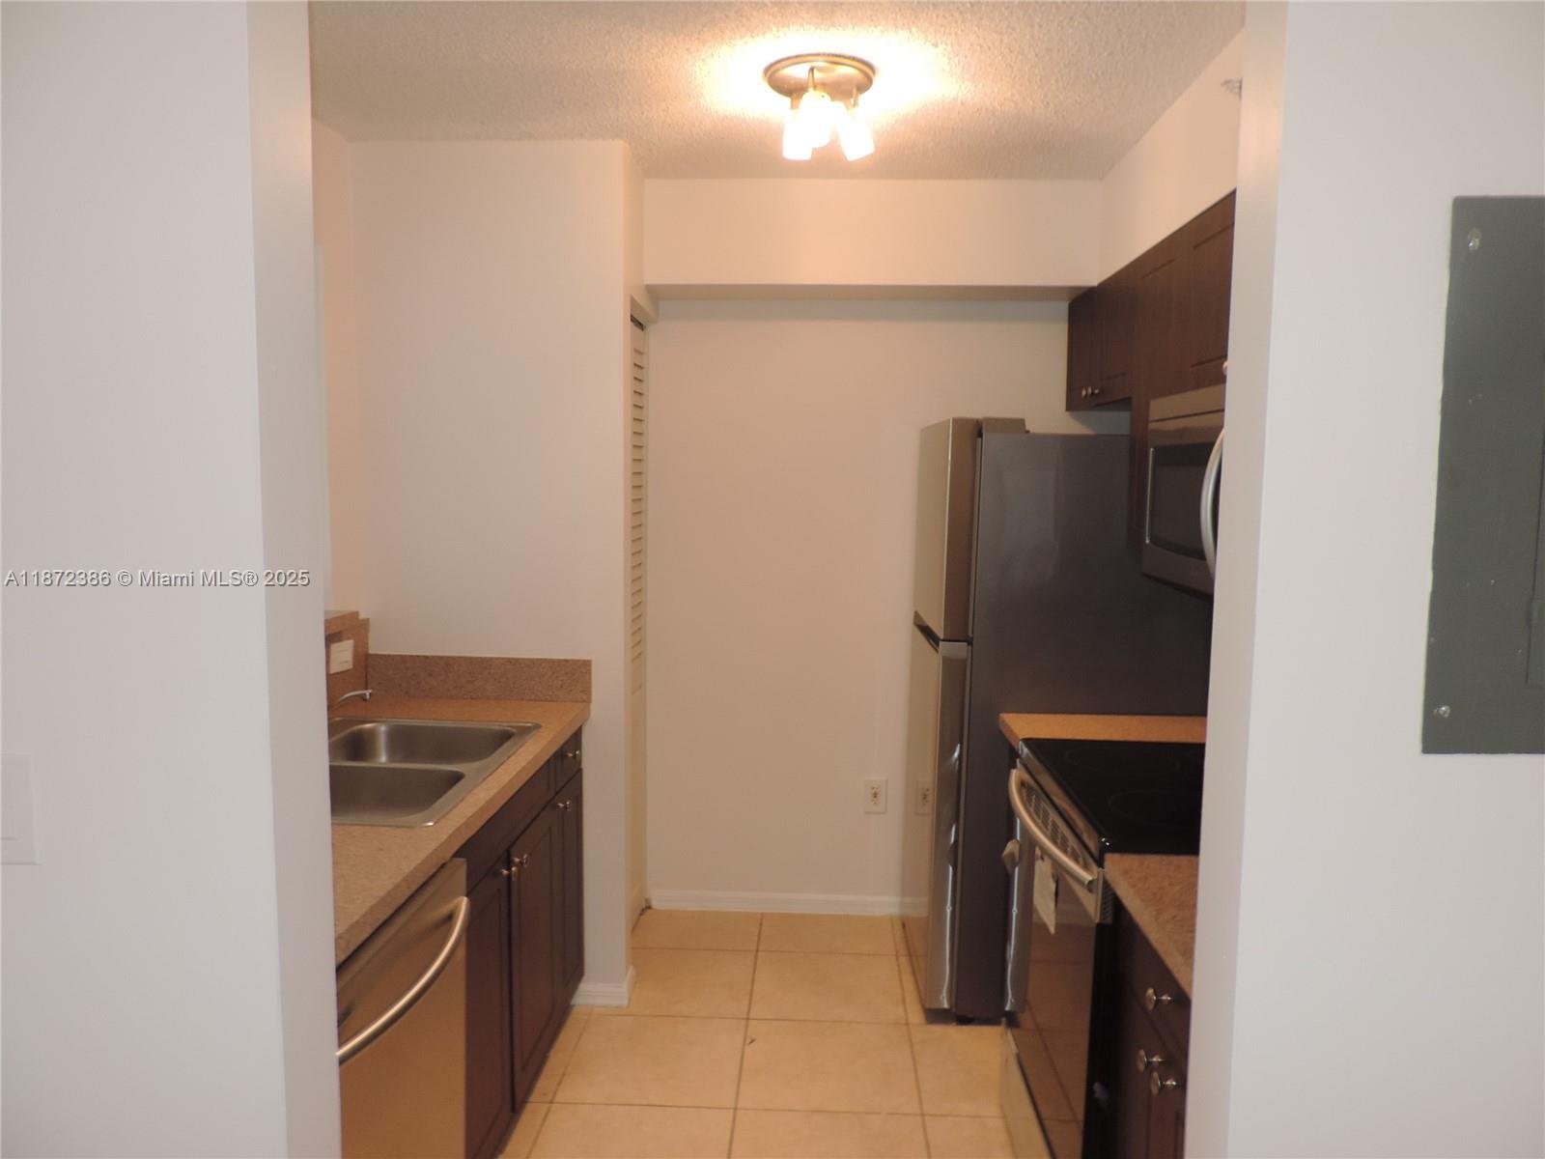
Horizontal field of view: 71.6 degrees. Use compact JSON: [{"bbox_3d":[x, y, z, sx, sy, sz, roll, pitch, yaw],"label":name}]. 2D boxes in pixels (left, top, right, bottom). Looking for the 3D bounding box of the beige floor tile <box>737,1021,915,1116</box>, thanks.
[{"bbox_3d":[0.149,1.289,2.845,0.453,0.010,0.448,1,5,3],"label":"beige floor tile"}]

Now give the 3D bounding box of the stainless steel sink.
[{"bbox_3d":[-0.895,0.500,2.386,0.565,0.193,0.835,1,5,3],"label":"stainless steel sink"}]

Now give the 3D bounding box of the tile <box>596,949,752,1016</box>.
[{"bbox_3d":[-0.286,1.246,3.313,0.453,0.010,0.448,1,5,3],"label":"tile"}]

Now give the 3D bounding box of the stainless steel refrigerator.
[{"bbox_3d":[0.851,0.389,3.323,0.793,1.715,0.725,1,5,3],"label":"stainless steel refrigerator"}]

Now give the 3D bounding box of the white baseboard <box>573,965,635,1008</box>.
[{"bbox_3d":[-0.498,1.214,3.222,0.157,0.064,0.157,1,5,3],"label":"white baseboard"}]

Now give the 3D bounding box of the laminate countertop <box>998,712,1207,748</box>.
[{"bbox_3d":[0.943,0.408,2.793,0.642,0.038,0.315,1,5,3],"label":"laminate countertop"}]

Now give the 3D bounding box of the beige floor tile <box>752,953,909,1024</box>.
[{"bbox_3d":[0.169,1.251,3.293,0.453,0.010,0.448,1,5,3],"label":"beige floor tile"}]

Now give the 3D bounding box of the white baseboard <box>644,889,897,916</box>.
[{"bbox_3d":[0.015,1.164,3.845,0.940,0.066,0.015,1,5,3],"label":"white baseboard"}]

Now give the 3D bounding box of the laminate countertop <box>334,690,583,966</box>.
[{"bbox_3d":[-0.889,0.441,2.223,0.662,0.038,1.770,1,5,3],"label":"laminate countertop"}]

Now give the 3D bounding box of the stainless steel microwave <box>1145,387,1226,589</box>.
[{"bbox_3d":[1.044,-0.178,2.173,0.400,0.415,0.760,1,5,3],"label":"stainless steel microwave"}]

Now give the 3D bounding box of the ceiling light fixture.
[{"bbox_3d":[0.112,-1.068,2.478,0.255,0.183,0.255,1,5,3],"label":"ceiling light fixture"}]

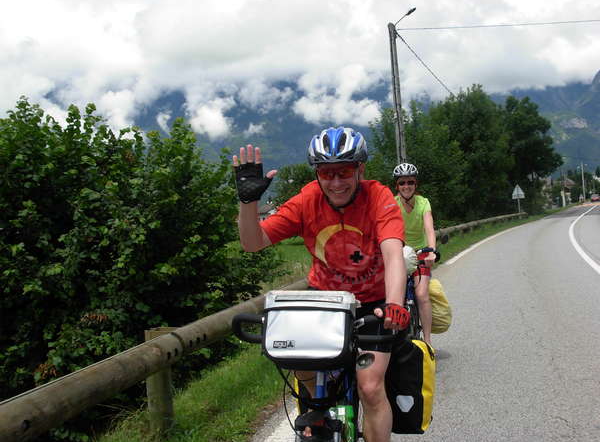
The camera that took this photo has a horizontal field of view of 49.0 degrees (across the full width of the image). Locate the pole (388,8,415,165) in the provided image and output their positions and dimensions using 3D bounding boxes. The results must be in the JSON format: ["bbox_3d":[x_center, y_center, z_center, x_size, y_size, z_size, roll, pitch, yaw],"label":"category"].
[{"bbox_3d":[3.839,-3.158,22.917,1.100,8.300,0.350,-4,1,24],"label":"pole"}]

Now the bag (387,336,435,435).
[{"bbox_3d":[0.518,0.769,3.060,0.200,0.410,0.320,-2,1,15],"label":"bag"}]

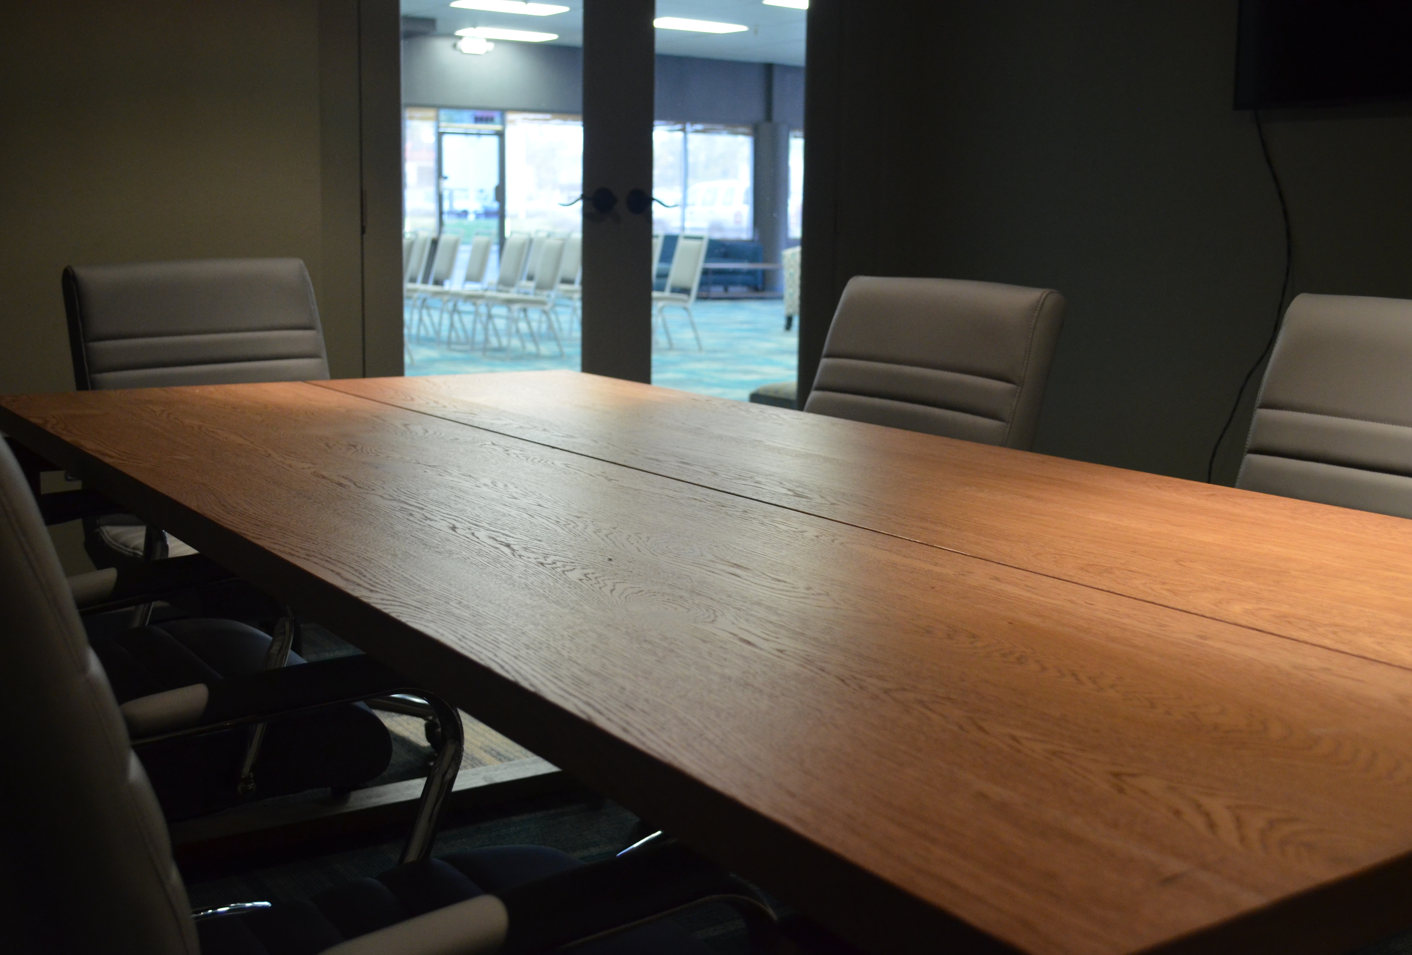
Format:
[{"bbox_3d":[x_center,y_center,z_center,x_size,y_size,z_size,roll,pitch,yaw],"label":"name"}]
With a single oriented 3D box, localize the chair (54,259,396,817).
[{"bbox_3d":[-0.990,0.050,3.219,0.600,0.970,0.640,-7,12,-41],"label":"chair"}]

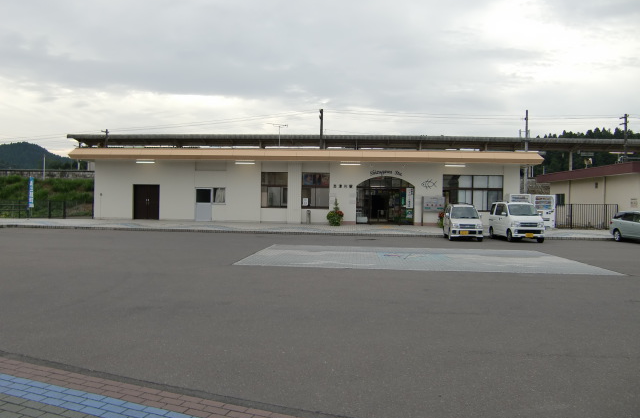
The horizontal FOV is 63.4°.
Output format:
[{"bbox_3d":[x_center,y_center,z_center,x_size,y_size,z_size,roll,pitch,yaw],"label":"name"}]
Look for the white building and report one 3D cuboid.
[{"bbox_3d":[-0.800,-1.450,34.600,27.400,4.500,9.600,1,1,4],"label":"white building"}]

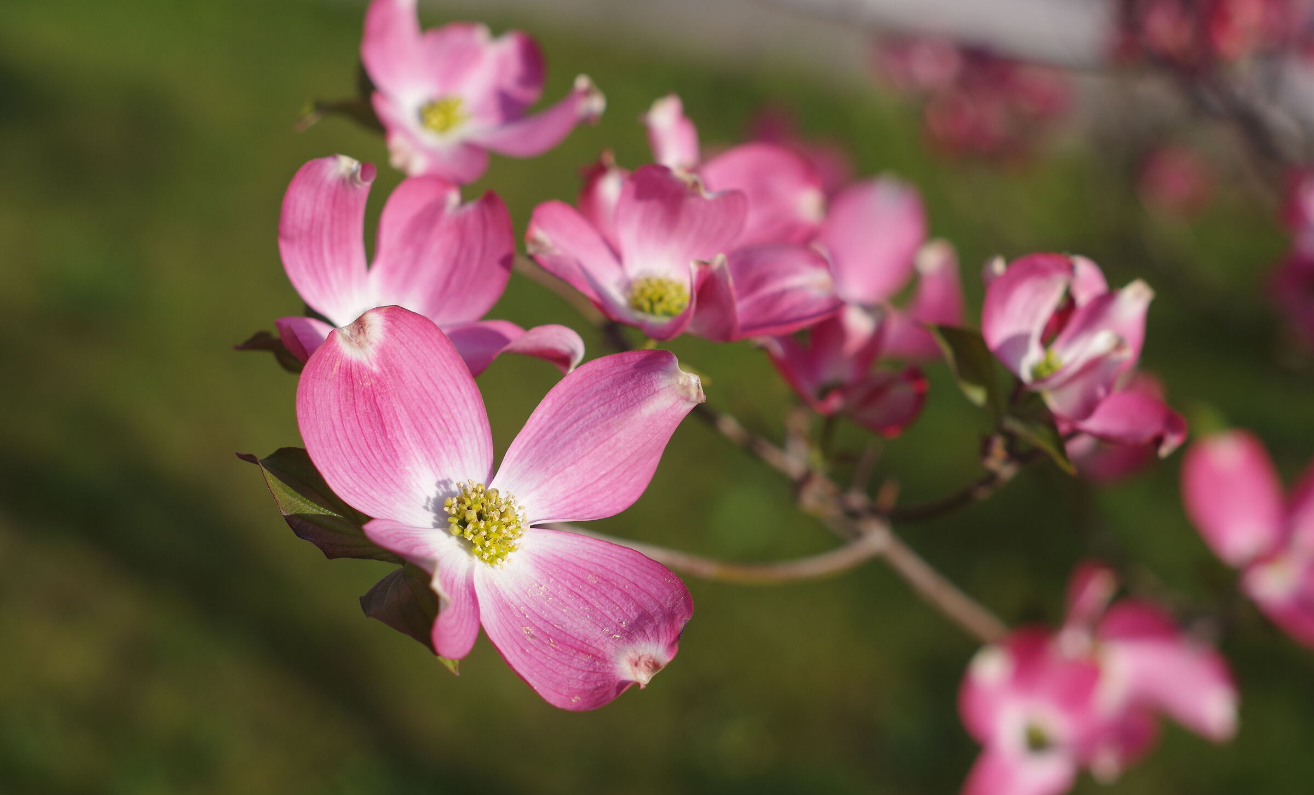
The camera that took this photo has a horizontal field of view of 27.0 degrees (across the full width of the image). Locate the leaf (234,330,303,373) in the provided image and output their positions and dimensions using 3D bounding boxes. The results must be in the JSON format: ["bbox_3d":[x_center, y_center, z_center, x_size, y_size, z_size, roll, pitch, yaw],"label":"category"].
[{"bbox_3d":[-0.081,-0.010,0.590,0.023,0.008,0.014,0,37,-18],"label":"leaf"}]

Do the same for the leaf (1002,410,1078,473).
[{"bbox_3d":[0.089,0.011,0.635,0.023,0.007,0.012,38,39,18],"label":"leaf"}]

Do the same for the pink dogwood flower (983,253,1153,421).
[{"bbox_3d":[0.096,-0.014,0.640,0.041,0.030,0.036,-13,59,-30],"label":"pink dogwood flower"}]

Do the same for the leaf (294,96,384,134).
[{"bbox_3d":[-0.075,-0.068,0.660,0.026,0.008,0.014,-6,39,-18],"label":"leaf"}]

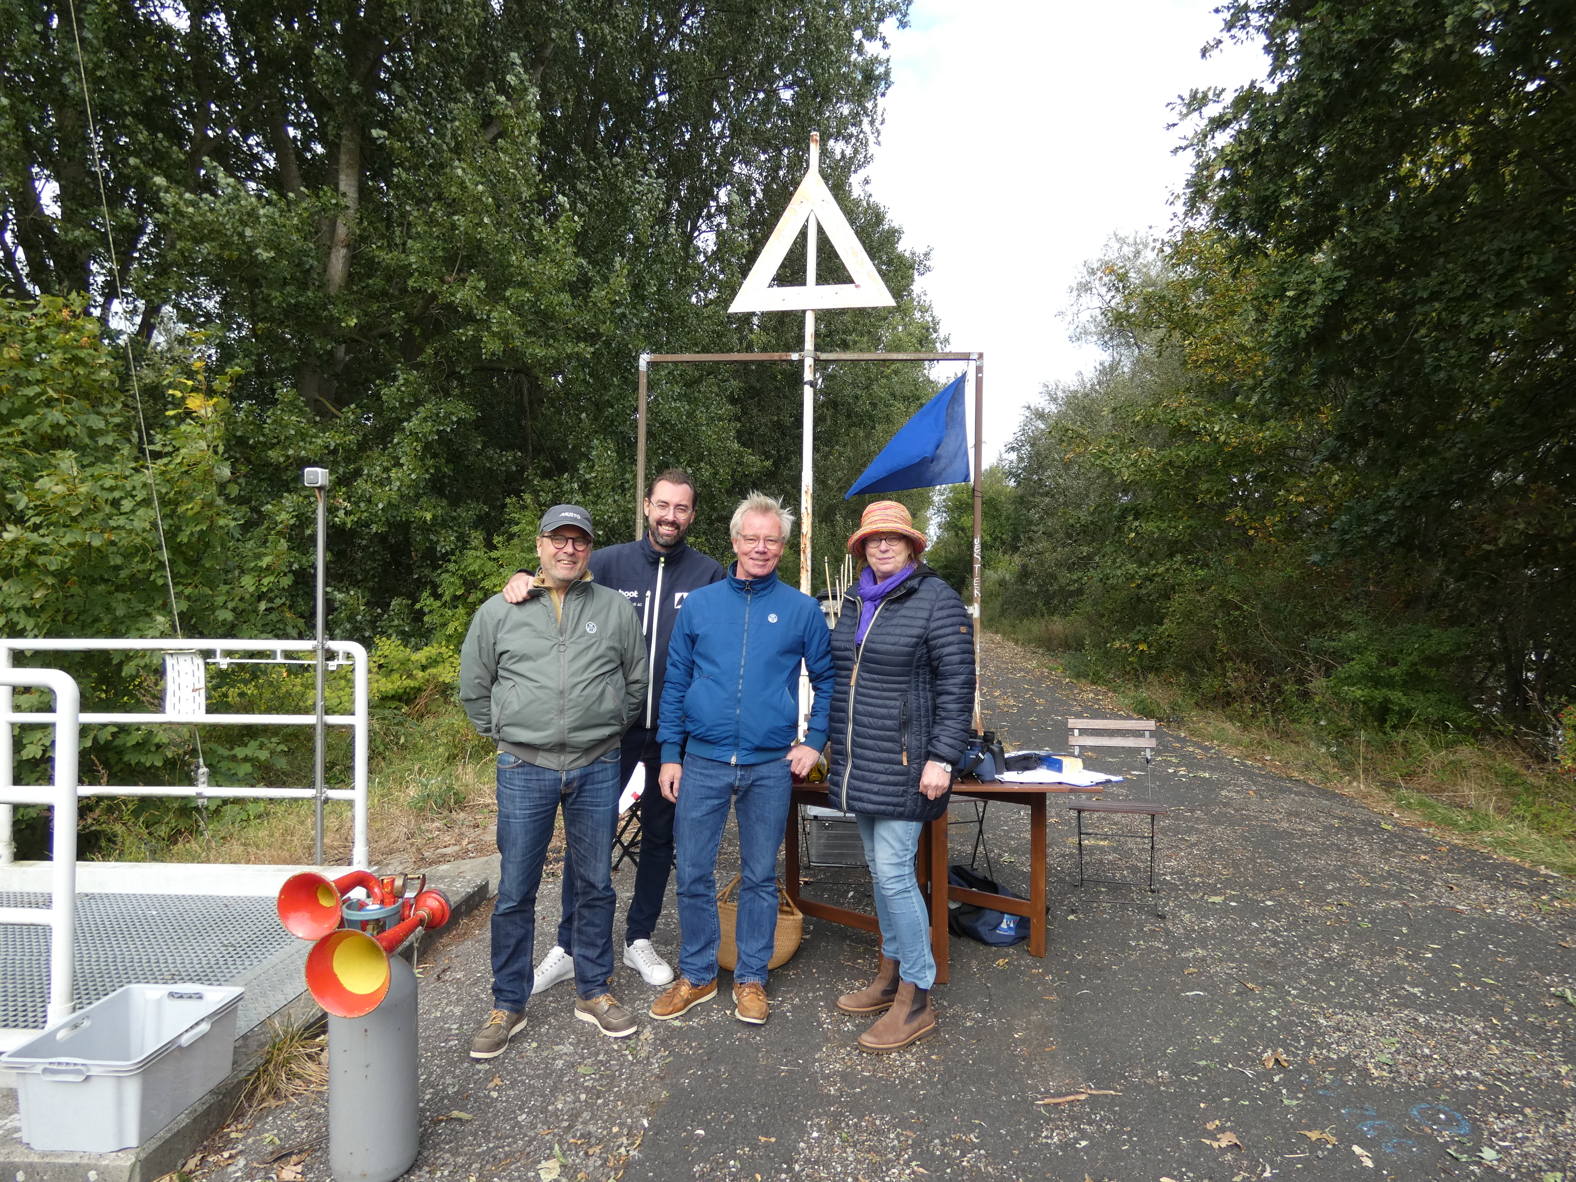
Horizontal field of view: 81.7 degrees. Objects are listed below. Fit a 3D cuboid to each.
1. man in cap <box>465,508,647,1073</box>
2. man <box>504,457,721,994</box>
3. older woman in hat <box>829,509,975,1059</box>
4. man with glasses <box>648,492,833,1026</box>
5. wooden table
[{"bbox_3d":[-0.764,0.577,3.028,0.620,1.710,0.420,1,-1,-13],"label":"man in cap"},{"bbox_3d":[-0.593,0.496,3.378,0.740,1.880,0.520,0,-1,-7],"label":"man"},{"bbox_3d":[0.366,0.580,3.048,0.490,1.720,0.400,0,-1,43],"label":"older woman in hat"},{"bbox_3d":[-0.154,0.558,3.208,0.610,1.760,0.400,0,-1,5],"label":"man with glasses"},{"bbox_3d":[0.492,1.086,3.643,1.330,0.720,0.640,0,-1,0],"label":"wooden table"}]

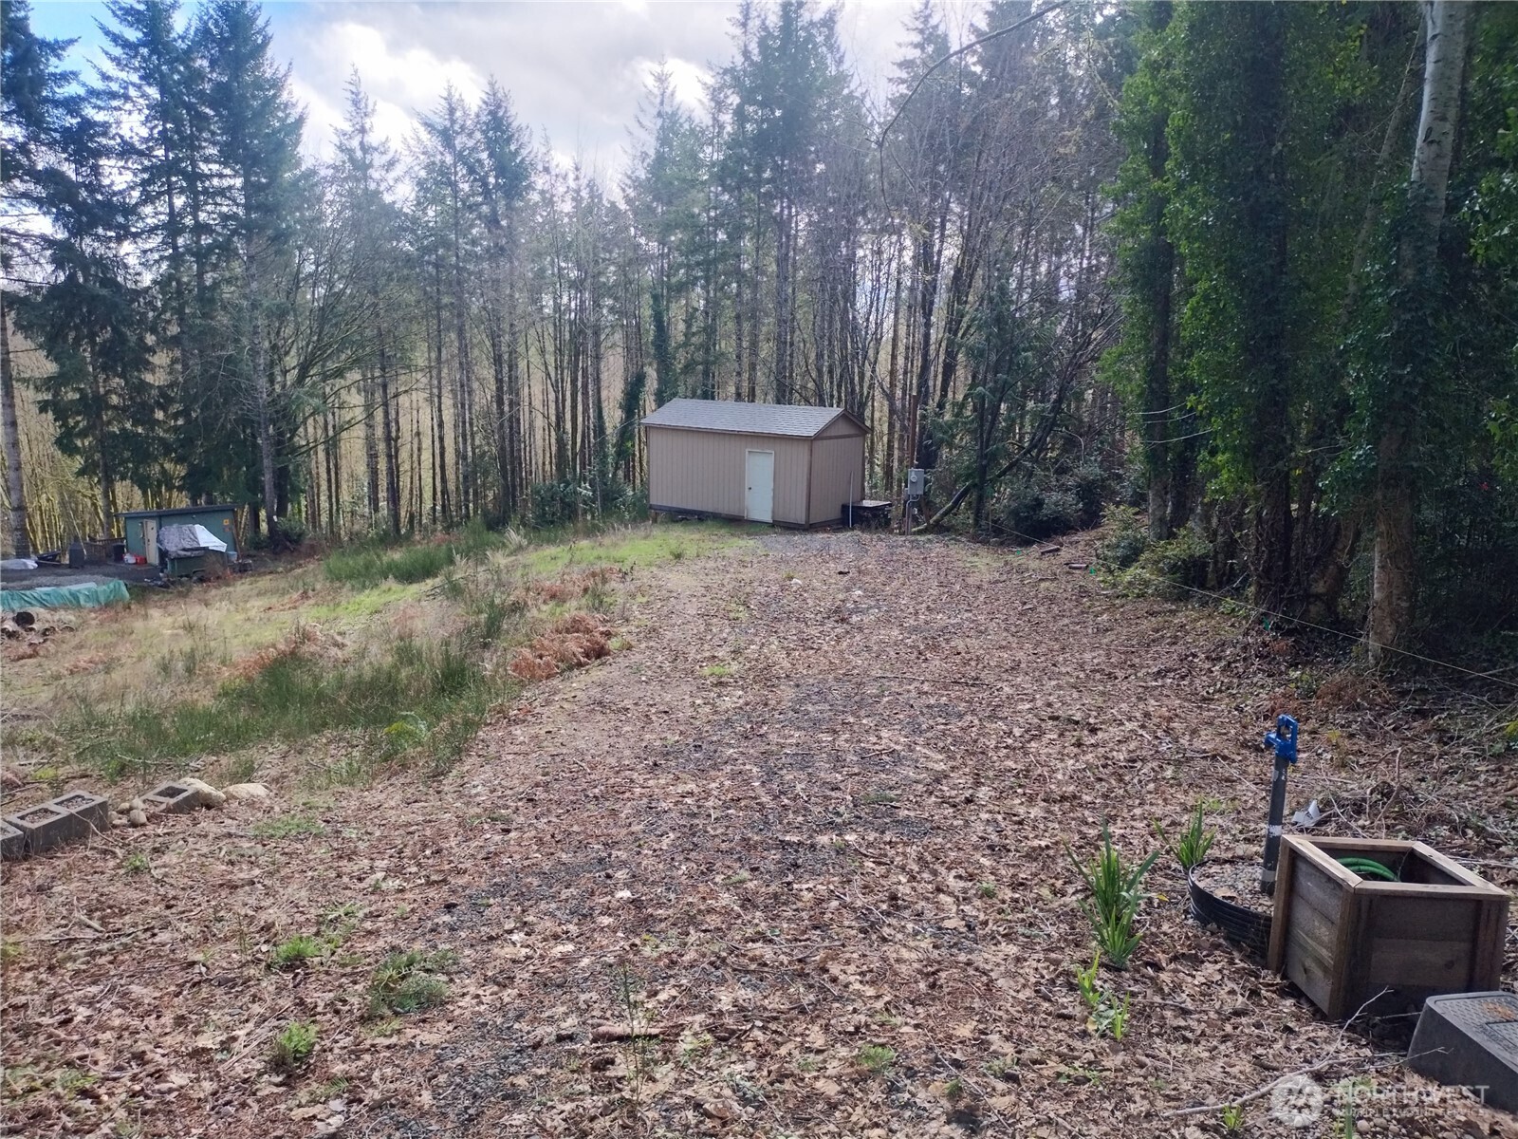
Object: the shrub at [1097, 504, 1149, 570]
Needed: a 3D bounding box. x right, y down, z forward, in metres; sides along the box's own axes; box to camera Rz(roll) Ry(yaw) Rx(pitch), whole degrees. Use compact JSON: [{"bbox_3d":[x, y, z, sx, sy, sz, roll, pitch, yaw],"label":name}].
[{"bbox_3d":[5.651,-0.501,16.945,0.760,0.850,0.700,4,11,18],"label":"shrub"}]

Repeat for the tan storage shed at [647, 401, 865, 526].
[{"bbox_3d":[-0.130,-3.465,34.421,6.420,3.420,3.320,8,13,35],"label":"tan storage shed"}]

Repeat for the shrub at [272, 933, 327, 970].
[{"bbox_3d":[-1.641,1.344,3.909,0.170,0.080,0.140,-4,11,-24],"label":"shrub"}]

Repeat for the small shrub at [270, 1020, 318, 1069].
[{"bbox_3d":[-1.375,1.389,3.240,0.115,0.095,0.110,-4,12,-24],"label":"small shrub"}]

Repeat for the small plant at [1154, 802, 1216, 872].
[{"bbox_3d":[1.792,1.106,4.568,0.225,0.250,0.180,5,11,22],"label":"small plant"}]

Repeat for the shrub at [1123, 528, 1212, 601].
[{"bbox_3d":[5.071,-0.112,13.487,1.020,0.720,0.850,5,11,21],"label":"shrub"}]

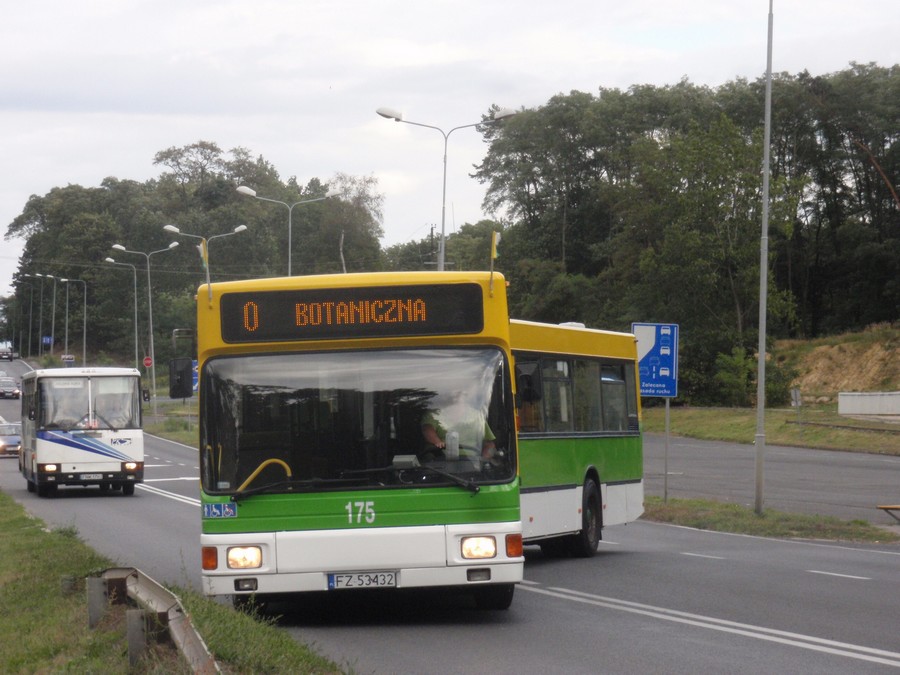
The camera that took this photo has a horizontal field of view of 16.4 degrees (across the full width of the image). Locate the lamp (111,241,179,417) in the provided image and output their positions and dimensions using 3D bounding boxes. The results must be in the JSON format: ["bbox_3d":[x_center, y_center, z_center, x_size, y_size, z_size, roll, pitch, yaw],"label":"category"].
[{"bbox_3d":[-16.677,-0.205,172.000,3.750,9.900,0.360,1,-1,-10],"label":"lamp"}]

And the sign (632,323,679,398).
[{"bbox_3d":[4.288,0.479,65.000,0.990,1.560,0.050,1,-1,-15],"label":"sign"}]

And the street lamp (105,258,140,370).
[{"bbox_3d":[-21.026,-0.314,200.000,2.000,9.500,0.320,1,-1,-10],"label":"street lamp"}]

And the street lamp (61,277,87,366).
[{"bbox_3d":[-29.928,0.090,248.000,1.950,9.400,0.320,1,-1,-10],"label":"street lamp"}]

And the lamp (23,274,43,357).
[{"bbox_3d":[-45.945,-2.318,344.000,1.950,9.300,0.320,1,-1,-10],"label":"lamp"}]

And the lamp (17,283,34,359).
[{"bbox_3d":[-52.235,-2.225,383.000,1.950,9.300,0.320,1,-1,-10],"label":"lamp"}]

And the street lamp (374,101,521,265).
[{"bbox_3d":[-0.163,-1.316,85.000,3.900,9.900,0.360,1,-1,-10],"label":"street lamp"}]

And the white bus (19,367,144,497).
[{"bbox_3d":[-9.210,2.380,77.300,2.500,3.000,9.900,1,-2,-10],"label":"white bus"}]

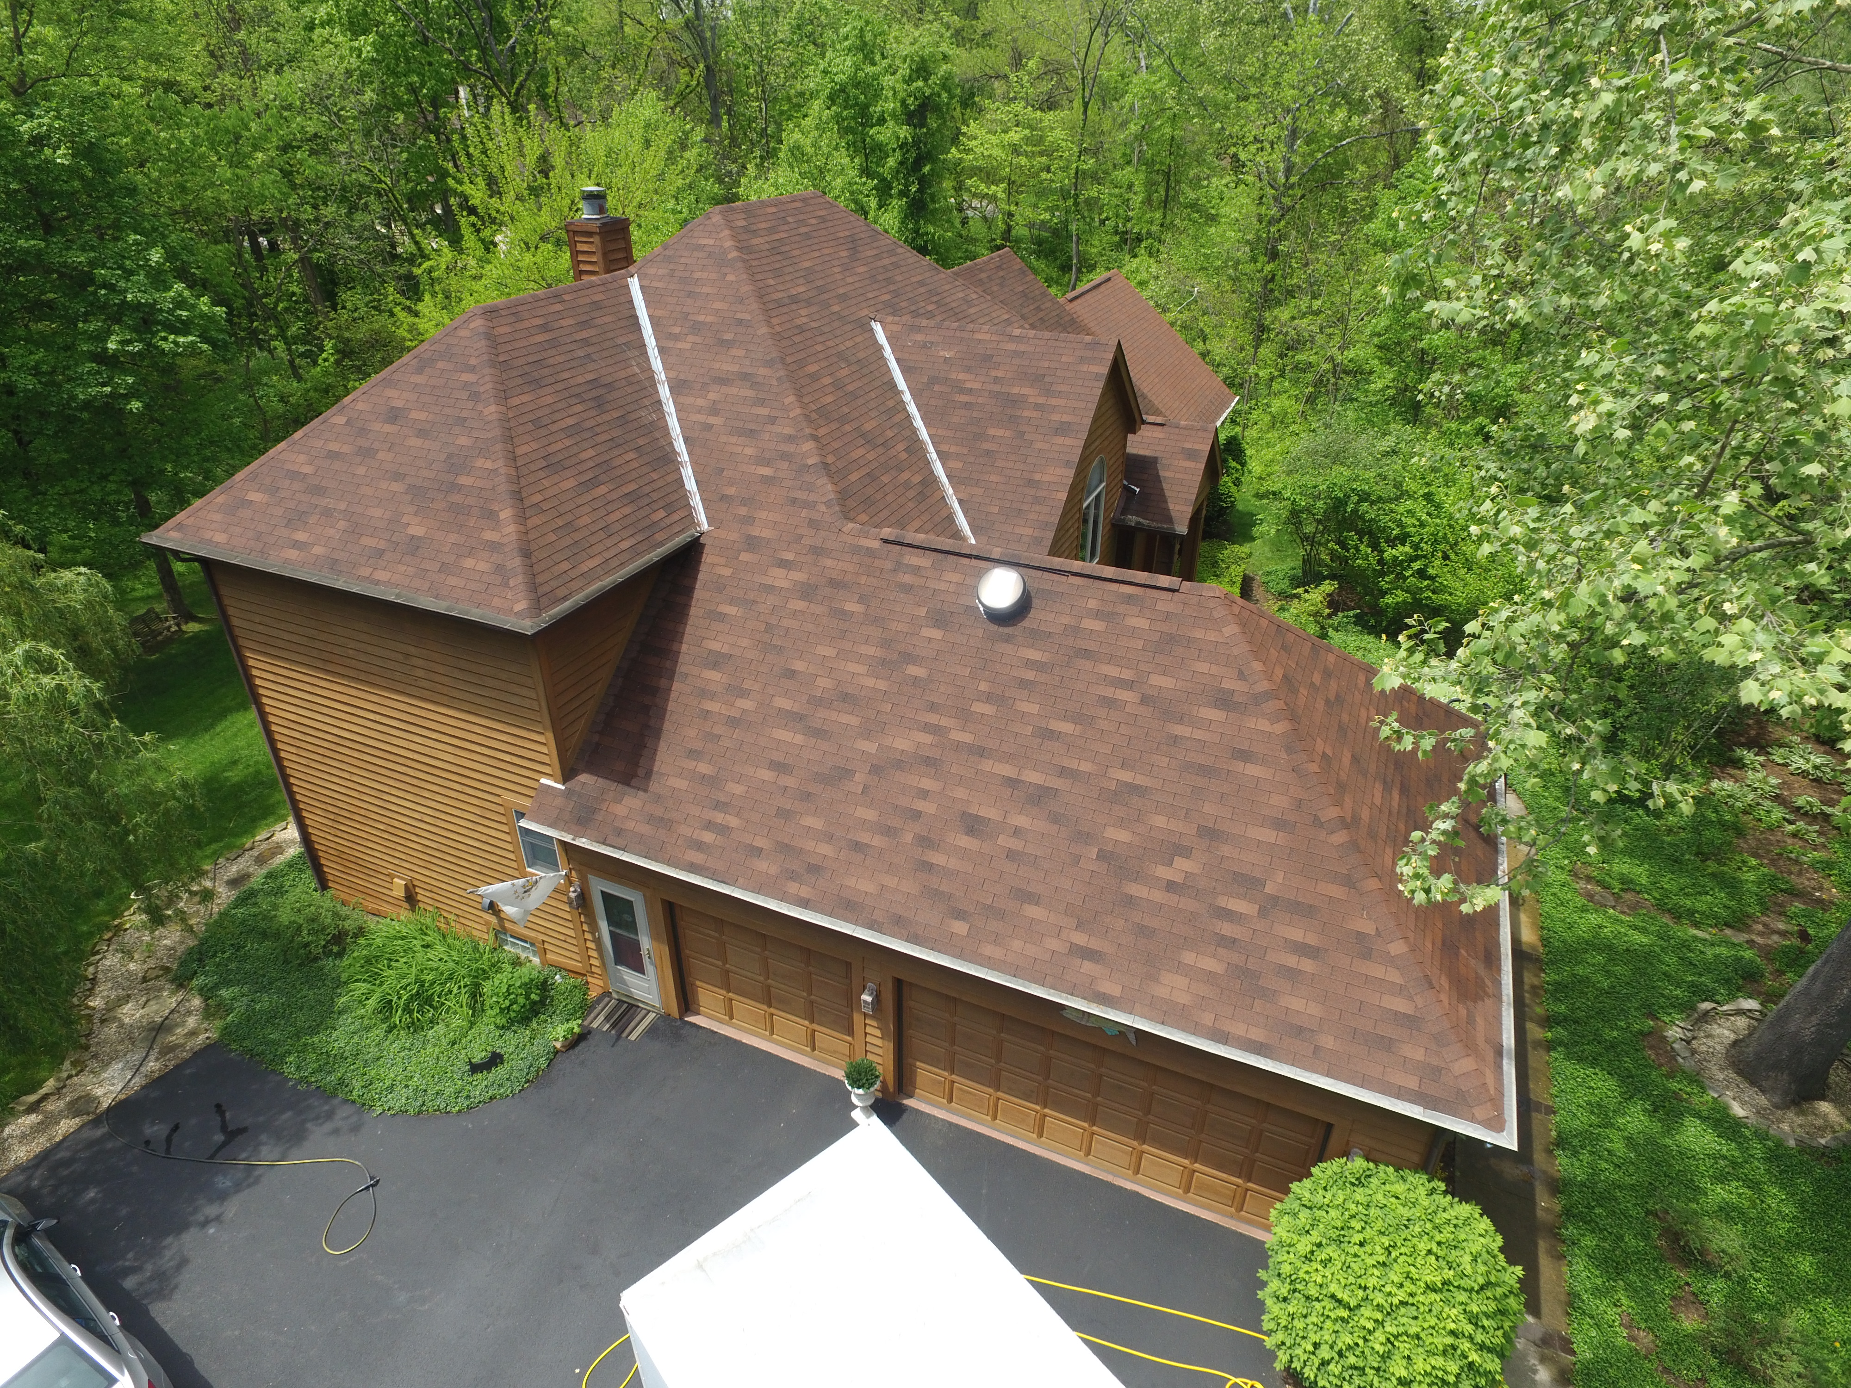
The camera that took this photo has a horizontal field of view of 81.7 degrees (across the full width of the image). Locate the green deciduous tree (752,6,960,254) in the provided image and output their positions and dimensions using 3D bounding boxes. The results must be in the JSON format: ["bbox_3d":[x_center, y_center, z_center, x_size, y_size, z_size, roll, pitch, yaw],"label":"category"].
[{"bbox_3d":[-2.030,-13.094,32.775,6.162,13.443,5.854,-1,30,-3],"label":"green deciduous tree"}]

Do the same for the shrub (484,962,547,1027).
[{"bbox_3d":[-5.466,4.004,14.228,0.830,0.720,0.800,-14,33,-24],"label":"shrub"}]

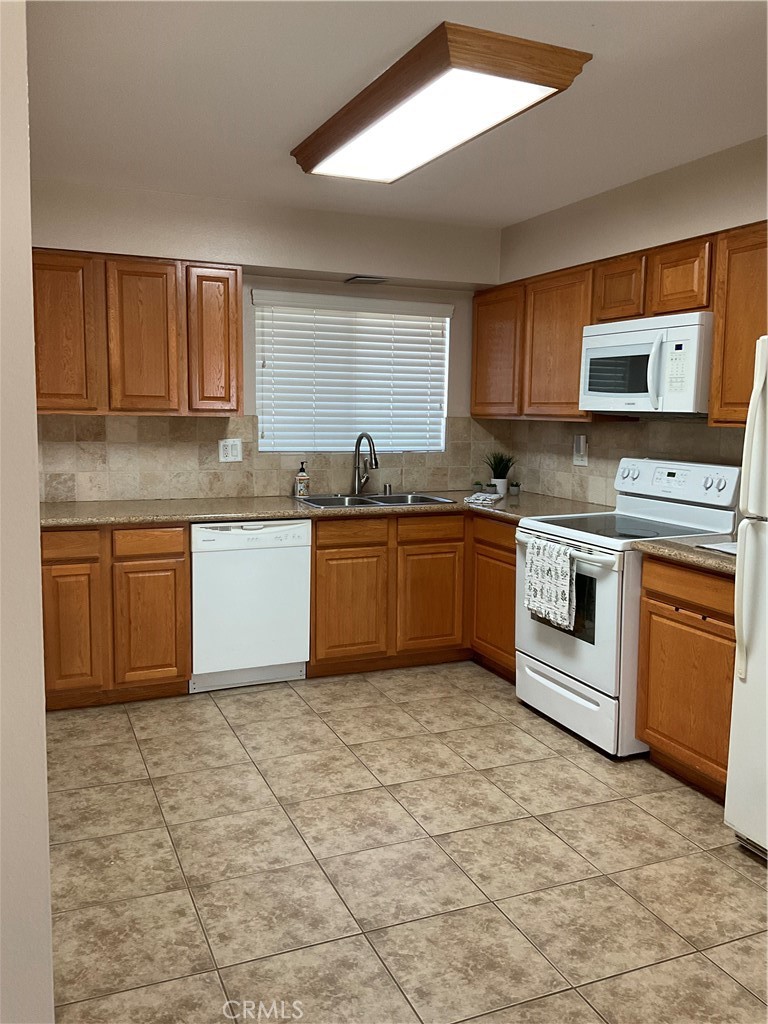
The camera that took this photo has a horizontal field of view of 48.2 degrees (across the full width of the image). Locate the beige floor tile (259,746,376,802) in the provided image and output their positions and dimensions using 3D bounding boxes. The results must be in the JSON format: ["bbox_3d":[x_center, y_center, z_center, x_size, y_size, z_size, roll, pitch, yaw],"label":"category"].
[{"bbox_3d":[-0.266,1.039,3.380,0.402,0.010,0.404,-2,8,-23],"label":"beige floor tile"}]

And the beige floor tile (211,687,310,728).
[{"bbox_3d":[-0.585,0.941,4.125,0.402,0.010,0.404,-2,8,-23],"label":"beige floor tile"}]

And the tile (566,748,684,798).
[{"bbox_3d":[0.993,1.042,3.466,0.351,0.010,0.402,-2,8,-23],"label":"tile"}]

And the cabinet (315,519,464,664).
[{"bbox_3d":[-0.065,0.408,4.833,0.909,0.872,0.617,-2,8,-23],"label":"cabinet"}]

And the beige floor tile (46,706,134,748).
[{"bbox_3d":[-1.333,0.970,3.809,0.402,0.010,0.404,-2,8,-23],"label":"beige floor tile"}]

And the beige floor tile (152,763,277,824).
[{"bbox_3d":[-0.637,1.052,3.217,0.402,0.010,0.402,-2,8,-23],"label":"beige floor tile"}]

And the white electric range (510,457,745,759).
[{"bbox_3d":[1.069,0.380,3.912,0.670,1.200,0.762,-2,8,-23],"label":"white electric range"}]

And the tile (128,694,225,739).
[{"bbox_3d":[-0.959,0.956,3.967,0.402,0.010,0.404,-2,8,-23],"label":"tile"}]

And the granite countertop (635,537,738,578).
[{"bbox_3d":[1.432,0.164,3.313,0.650,0.037,0.581,-2,8,-23],"label":"granite countertop"}]

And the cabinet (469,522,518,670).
[{"bbox_3d":[0.851,0.452,4.587,0.617,0.872,0.564,-2,8,-23],"label":"cabinet"}]

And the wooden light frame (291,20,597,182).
[{"bbox_3d":[0.114,-1.347,2.982,0.483,0.083,1.328,-2,8,-23],"label":"wooden light frame"}]

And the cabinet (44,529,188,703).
[{"bbox_3d":[-1.369,0.461,4.285,0.686,0.872,0.617,-2,8,-23],"label":"cabinet"}]

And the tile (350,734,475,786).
[{"bbox_3d":[0.107,1.024,3.538,0.402,0.010,0.404,-2,8,-23],"label":"tile"}]

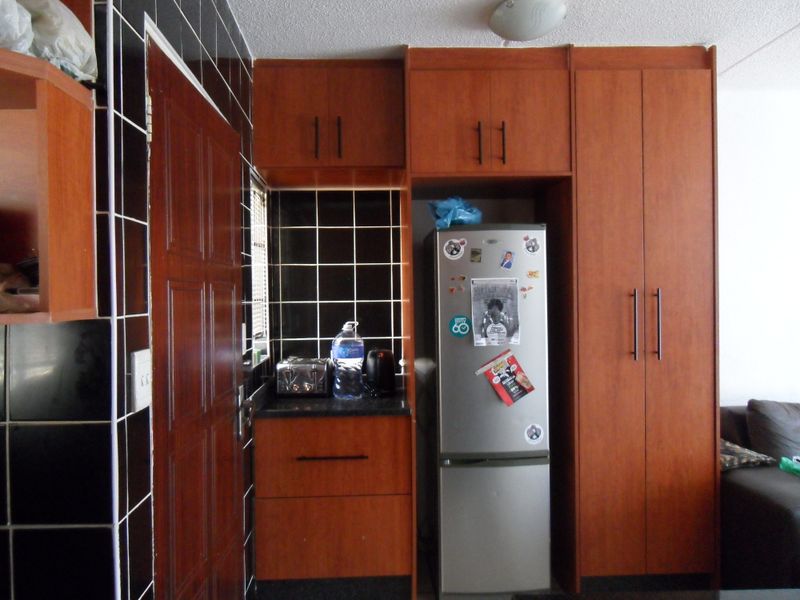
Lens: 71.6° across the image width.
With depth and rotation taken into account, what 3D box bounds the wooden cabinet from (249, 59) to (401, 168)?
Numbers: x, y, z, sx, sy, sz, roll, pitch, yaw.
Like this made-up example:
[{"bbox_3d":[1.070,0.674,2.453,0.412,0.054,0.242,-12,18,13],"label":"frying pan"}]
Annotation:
[{"bbox_3d":[-0.328,-0.839,2.749,0.695,0.486,0.510,0,0,-3],"label":"wooden cabinet"}]

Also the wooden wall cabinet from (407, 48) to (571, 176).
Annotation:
[{"bbox_3d":[0.390,-0.836,2.750,0.728,0.580,0.575,0,0,-3],"label":"wooden wall cabinet"}]

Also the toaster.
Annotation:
[{"bbox_3d":[-0.490,0.404,2.867,0.256,0.178,0.230,0,0,-3],"label":"toaster"}]

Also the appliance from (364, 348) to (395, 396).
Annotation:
[{"bbox_3d":[-0.101,0.377,2.915,0.150,0.227,0.170,0,0,-3],"label":"appliance"}]

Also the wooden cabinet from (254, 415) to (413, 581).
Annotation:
[{"bbox_3d":[-0.313,0.908,2.760,0.703,0.780,0.505,0,0,-3],"label":"wooden cabinet"}]

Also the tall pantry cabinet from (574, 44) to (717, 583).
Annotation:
[{"bbox_3d":[1.092,0.109,2.785,0.672,2.490,0.580,0,0,-3],"label":"tall pantry cabinet"}]

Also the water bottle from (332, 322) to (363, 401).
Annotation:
[{"bbox_3d":[-0.258,0.300,2.792,0.160,0.384,0.160,0,0,-3],"label":"water bottle"}]

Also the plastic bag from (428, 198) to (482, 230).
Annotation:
[{"bbox_3d":[0.258,-0.402,2.603,0.252,0.154,0.220,0,0,-3],"label":"plastic bag"}]

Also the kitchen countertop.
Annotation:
[{"bbox_3d":[-0.316,0.508,2.746,0.710,0.035,0.530,0,0,-3],"label":"kitchen countertop"}]

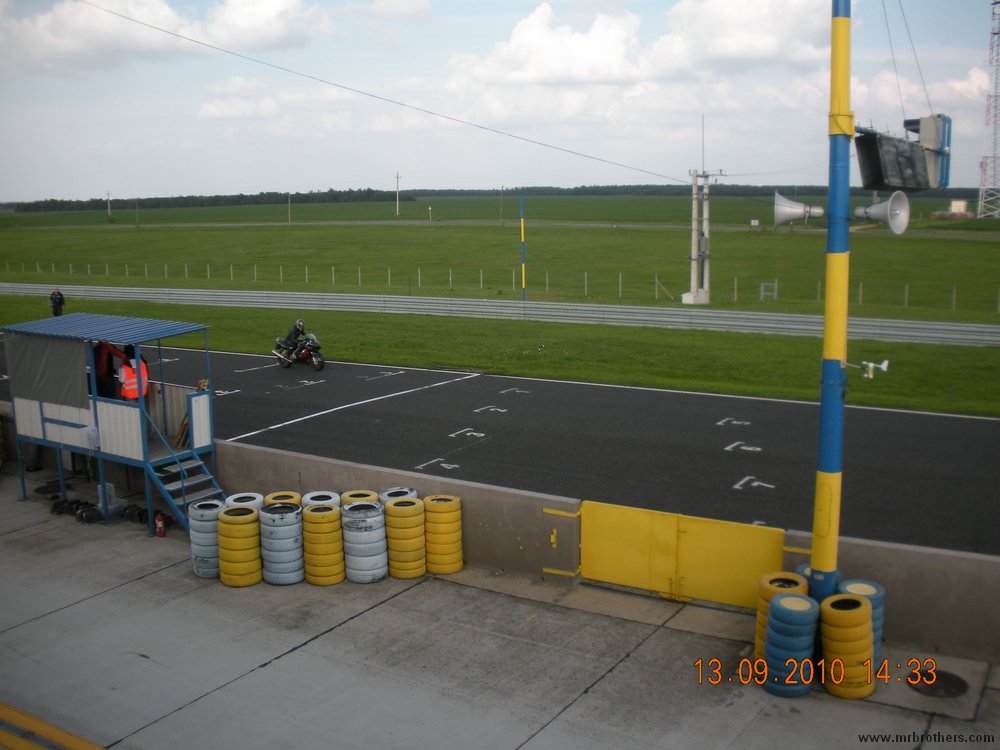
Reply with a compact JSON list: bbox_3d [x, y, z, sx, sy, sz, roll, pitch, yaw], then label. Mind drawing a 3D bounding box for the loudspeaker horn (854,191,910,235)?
[{"bbox_3d":[3.978,-1.709,10.654,0.460,0.460,0.540,-8,12,-36],"label":"loudspeaker horn"}]

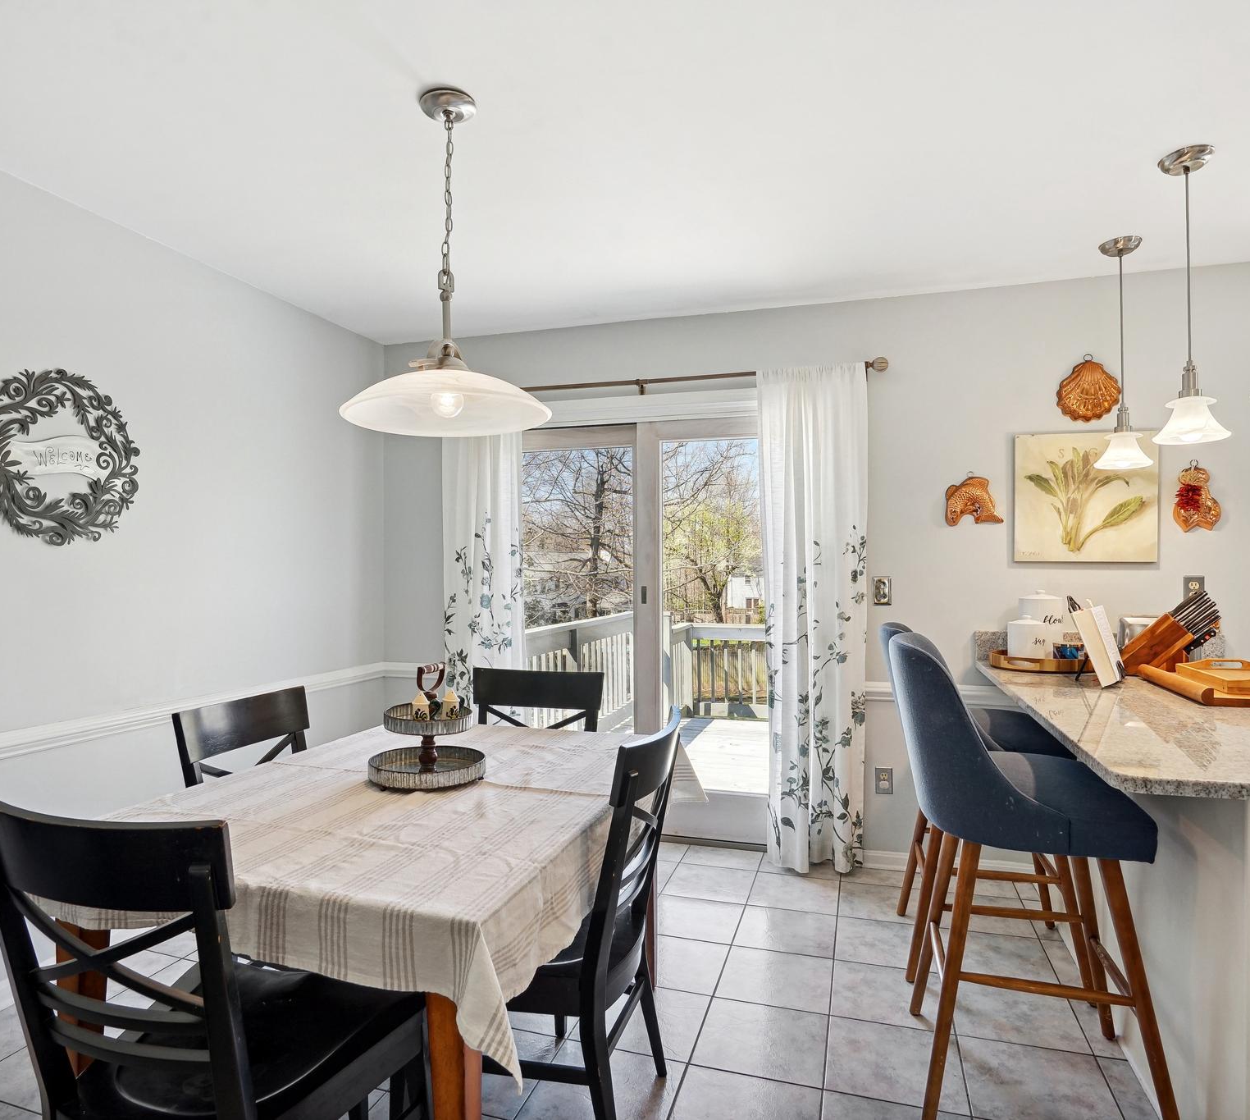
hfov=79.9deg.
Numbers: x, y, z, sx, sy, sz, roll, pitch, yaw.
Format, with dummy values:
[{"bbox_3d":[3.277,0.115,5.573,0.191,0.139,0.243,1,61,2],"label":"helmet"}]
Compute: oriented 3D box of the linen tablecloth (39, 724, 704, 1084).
[{"bbox_3d":[-0.481,0.658,1.850,1.110,0.250,1.350,0,-1,18],"label":"linen tablecloth"}]

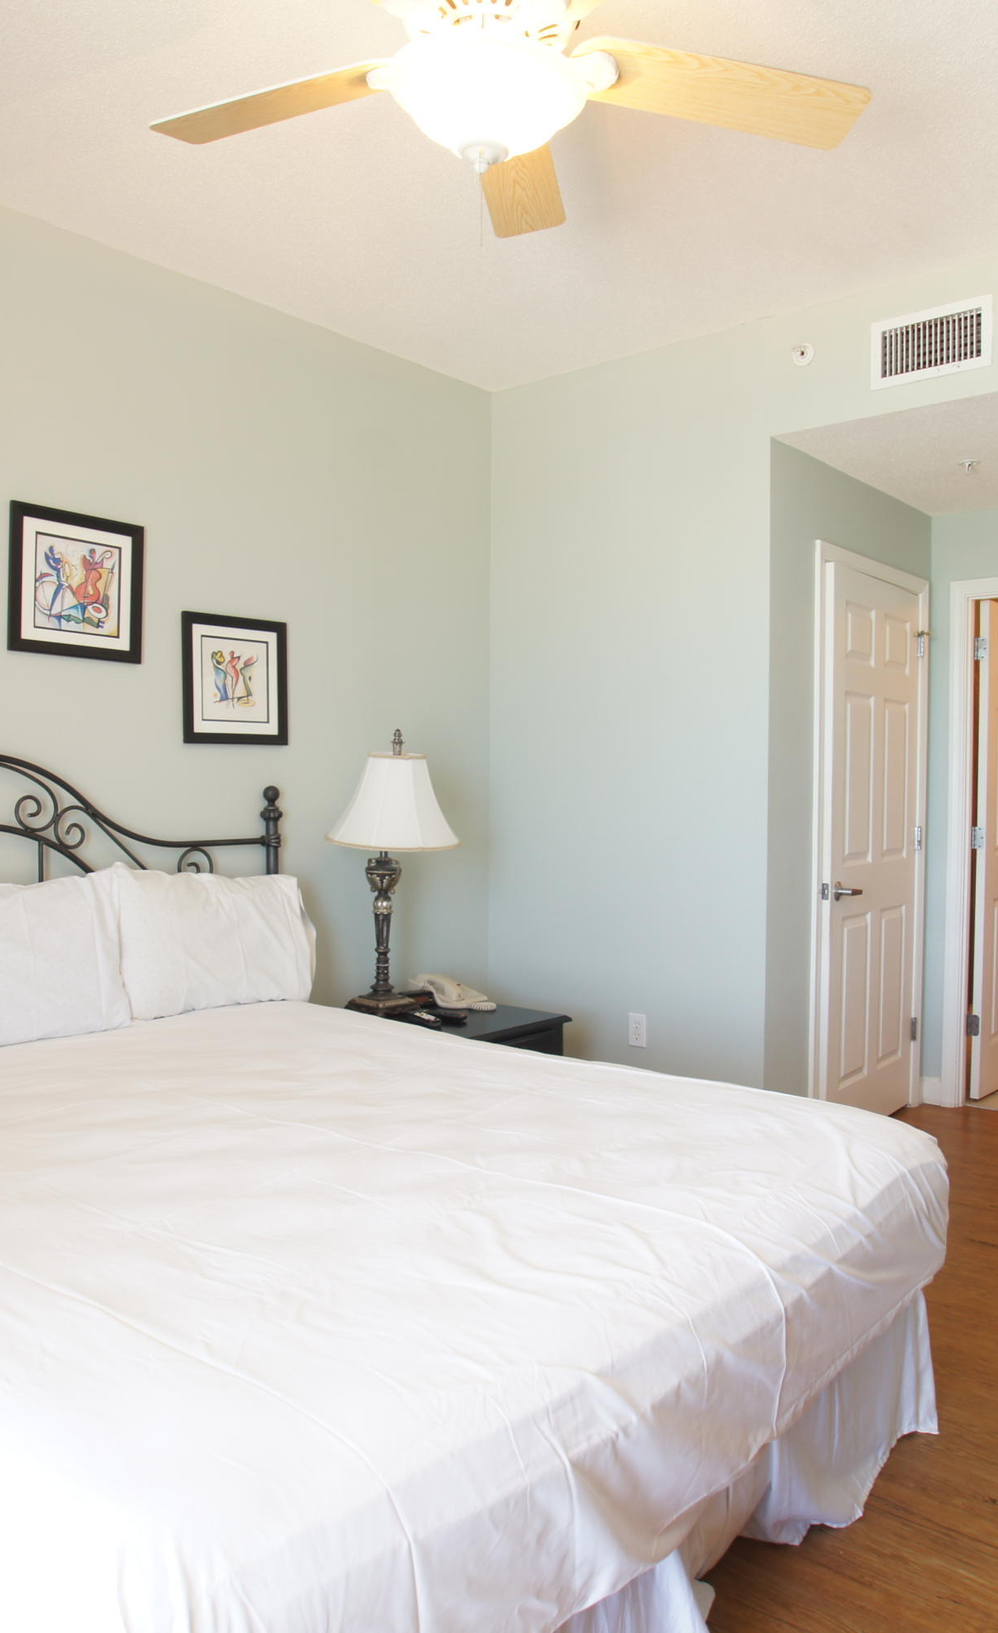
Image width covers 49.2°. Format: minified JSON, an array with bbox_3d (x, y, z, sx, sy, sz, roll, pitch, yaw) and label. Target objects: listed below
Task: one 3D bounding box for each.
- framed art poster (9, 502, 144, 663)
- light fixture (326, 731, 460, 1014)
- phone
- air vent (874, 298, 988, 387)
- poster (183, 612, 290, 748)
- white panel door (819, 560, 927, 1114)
[{"bbox_3d":[-1.141,-0.631,2.985,0.025,0.392,0.380,2,3,43],"label":"framed art poster"},{"bbox_3d":[-0.357,0.170,3.520,0.418,0.891,0.418,0,2,0],"label":"light fixture"},{"bbox_3d":[-0.154,0.573,3.559,0.250,0.085,0.180,0,2,7],"label":"phone"},{"bbox_3d":[1.249,-1.366,3.157,0.337,0.198,0.020,2,3,38],"label":"air vent"},{"bbox_3d":[-0.797,-0.416,3.364,0.025,0.391,0.377,2,3,43],"label":"poster"},{"bbox_3d":[1.402,0.147,4.092,0.040,2.043,0.815,2,3,41],"label":"white panel door"}]

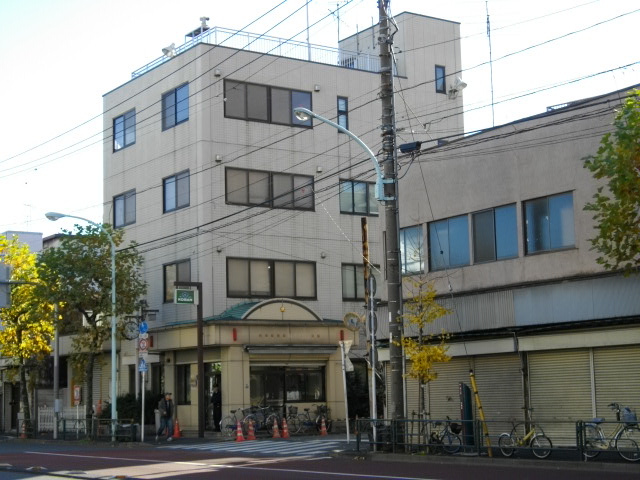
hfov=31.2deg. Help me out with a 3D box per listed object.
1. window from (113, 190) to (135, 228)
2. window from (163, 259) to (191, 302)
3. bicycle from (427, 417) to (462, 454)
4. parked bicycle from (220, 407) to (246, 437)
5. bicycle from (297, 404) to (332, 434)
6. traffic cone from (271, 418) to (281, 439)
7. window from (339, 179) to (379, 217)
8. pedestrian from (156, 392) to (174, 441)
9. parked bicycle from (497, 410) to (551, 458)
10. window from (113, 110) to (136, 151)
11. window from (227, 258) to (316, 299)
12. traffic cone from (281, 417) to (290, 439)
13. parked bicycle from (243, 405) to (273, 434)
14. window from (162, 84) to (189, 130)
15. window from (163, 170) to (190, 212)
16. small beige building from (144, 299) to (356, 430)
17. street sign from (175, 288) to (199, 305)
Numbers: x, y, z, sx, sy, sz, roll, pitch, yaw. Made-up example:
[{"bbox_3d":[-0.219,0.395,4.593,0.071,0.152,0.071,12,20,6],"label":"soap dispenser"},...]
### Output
[{"bbox_3d":[-8.152,-1.262,48.083,0.140,1.388,2.134,4,-10,-35],"label":"window"},{"bbox_3d":[-5.424,1.612,43.846,0.140,1.491,2.199,4,-10,-35],"label":"window"},{"bbox_3d":[3.042,4.749,27.900,0.500,0.920,1.420,2,-9,-25],"label":"bicycle"},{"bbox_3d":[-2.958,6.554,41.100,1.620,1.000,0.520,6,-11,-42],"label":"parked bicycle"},{"bbox_3d":[-0.206,6.711,43.031,1.660,1.060,0.540,4,-10,-35],"label":"bicycle"},{"bbox_3d":[-1.509,6.369,38.947,0.360,0.700,0.360,-1,-8,0],"label":"traffic cone"},{"bbox_3d":[1.607,-1.687,46.850,1.947,1.407,0.140,4,-10,-35],"label":"window"},{"bbox_3d":[-5.445,6.256,40.400,0.500,1.690,0.520,6,-11,-42],"label":"pedestrian"},{"bbox_3d":[4.421,4.187,24.822,0.520,1.030,1.540,4,-10,-35],"label":"parked bicycle"},{"bbox_3d":[-8.247,-4.609,48.561,0.140,1.500,2.180,4,-10,-35],"label":"window"},{"bbox_3d":[-1.866,1.527,44.726,4.142,1.574,0.150,4,-10,-34],"label":"window"},{"bbox_3d":[-1.155,6.289,38.447,0.360,0.700,0.360,-1,-8,0],"label":"traffic cone"},{"bbox_3d":[-2.167,6.362,40.400,1.650,1.050,0.550,4,-9,-34],"label":"parked bicycle"},{"bbox_3d":[-5.618,-5.194,44.816,0.140,1.491,2.199,4,-10,-35],"label":"window"},{"bbox_3d":[-5.610,-1.889,45.260,0.150,1.450,2.240,4,-9,-34],"label":"window"},{"bbox_3d":[-2.516,4.913,44.504,6.600,4.870,4.800,4,-9,-34],"label":"small beige building"},{"bbox_3d":[-4.683,1.986,40.300,0.870,0.550,0.220,3,-9,-30],"label":"street sign"}]

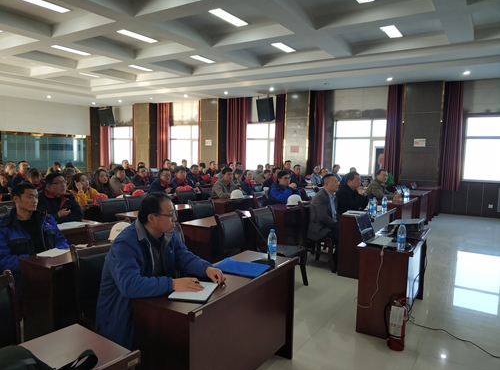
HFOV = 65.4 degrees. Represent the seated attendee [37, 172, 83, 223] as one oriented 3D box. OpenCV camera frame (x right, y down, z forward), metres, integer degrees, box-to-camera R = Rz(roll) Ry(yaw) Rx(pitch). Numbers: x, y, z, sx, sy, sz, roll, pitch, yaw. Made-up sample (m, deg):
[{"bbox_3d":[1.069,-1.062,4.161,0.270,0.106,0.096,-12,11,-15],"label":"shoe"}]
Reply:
[{"bbox_3d":[-2.199,0.510,4.457,0.800,1.300,0.560,4,6,32],"label":"seated attendee"}]

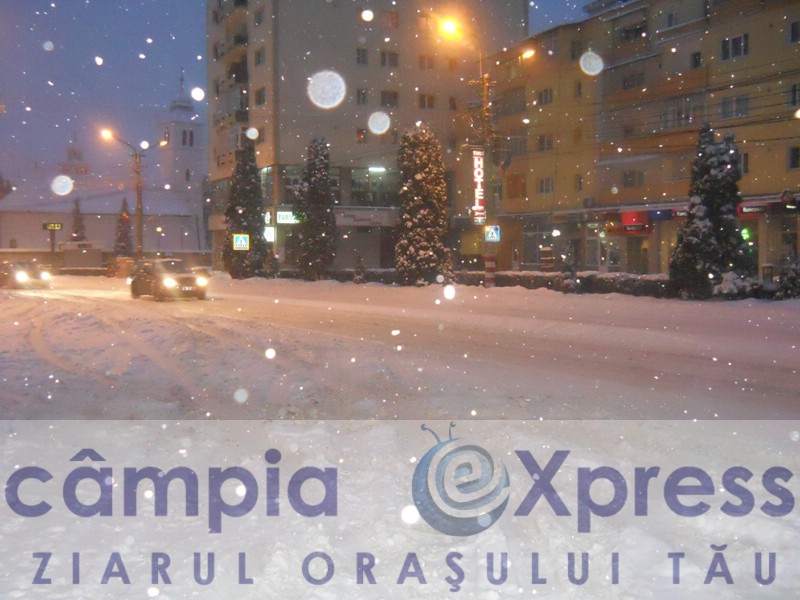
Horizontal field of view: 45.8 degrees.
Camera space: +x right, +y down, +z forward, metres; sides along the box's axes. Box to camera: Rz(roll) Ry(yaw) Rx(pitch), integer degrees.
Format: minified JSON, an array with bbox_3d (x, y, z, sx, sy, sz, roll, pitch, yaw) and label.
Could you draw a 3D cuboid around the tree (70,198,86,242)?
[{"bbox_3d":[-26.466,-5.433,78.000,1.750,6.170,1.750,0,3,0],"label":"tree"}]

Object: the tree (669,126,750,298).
[{"bbox_3d":[10.779,-3.030,33.000,2.770,6.030,2.770,0,3,0],"label":"tree"}]

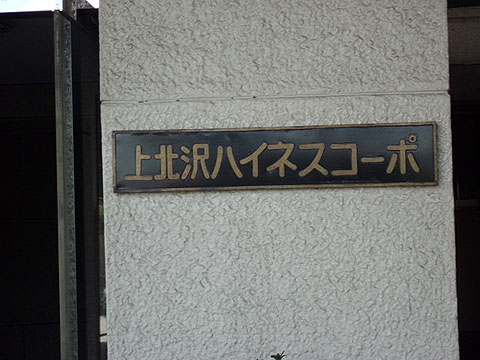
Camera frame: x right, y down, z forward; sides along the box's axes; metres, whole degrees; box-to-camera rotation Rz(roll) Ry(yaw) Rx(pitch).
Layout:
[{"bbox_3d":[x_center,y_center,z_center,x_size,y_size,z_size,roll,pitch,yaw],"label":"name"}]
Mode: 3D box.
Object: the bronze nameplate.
[{"bbox_3d":[0.099,-0.061,3.785,0.900,0.173,0.025,-2,-2,4],"label":"bronze nameplate"}]

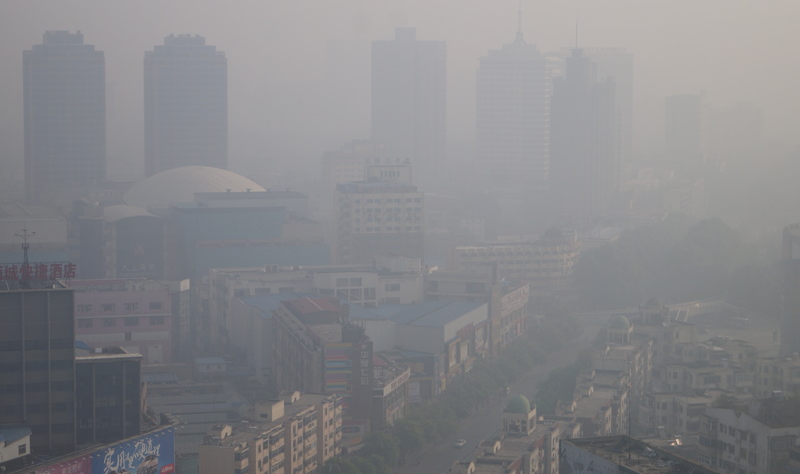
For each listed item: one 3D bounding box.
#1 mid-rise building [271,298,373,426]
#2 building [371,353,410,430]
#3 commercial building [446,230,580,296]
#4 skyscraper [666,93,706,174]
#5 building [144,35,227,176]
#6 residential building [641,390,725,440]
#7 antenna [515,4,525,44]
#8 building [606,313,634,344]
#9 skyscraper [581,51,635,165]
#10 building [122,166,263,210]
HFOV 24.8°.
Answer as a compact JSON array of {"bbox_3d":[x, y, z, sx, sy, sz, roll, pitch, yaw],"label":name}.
[{"bbox_3d":[-20.450,32.820,473.800,14.800,29.000,69.000,-1,5,-11],"label":"mid-rise building"},{"bbox_3d":[-5.950,41.280,464.780,12.000,13.620,37.000,1,5,12],"label":"building"},{"bbox_3d":[40.290,11.200,710.540,53.780,22.080,28.000,-1,5,-18],"label":"commercial building"},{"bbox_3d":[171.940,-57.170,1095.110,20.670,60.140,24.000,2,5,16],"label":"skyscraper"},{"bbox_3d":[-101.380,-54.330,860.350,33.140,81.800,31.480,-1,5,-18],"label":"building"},{"bbox_3d":[60.090,42.400,390.330,15.000,20.000,10.500,-1,5,-11],"label":"residential building"},{"bbox_3d":[66.950,-119.750,1020.000,5.600,22.620,5.600,-1,5,-11],"label":"antenna"},{"bbox_3d":[55.550,23.160,458.720,5.200,7.100,5.500,1,5,14],"label":"building"},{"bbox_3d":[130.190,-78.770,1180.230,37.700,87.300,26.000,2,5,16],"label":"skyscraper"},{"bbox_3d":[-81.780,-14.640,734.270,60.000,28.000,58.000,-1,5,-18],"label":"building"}]

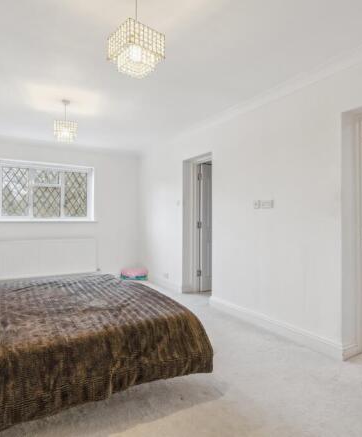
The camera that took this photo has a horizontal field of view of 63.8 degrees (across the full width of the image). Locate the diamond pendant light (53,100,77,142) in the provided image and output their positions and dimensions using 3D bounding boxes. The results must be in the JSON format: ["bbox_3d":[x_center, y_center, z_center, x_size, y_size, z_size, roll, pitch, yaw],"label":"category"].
[{"bbox_3d":[-1.283,-1.082,3.250,0.230,0.455,0.230,0,0,-10],"label":"diamond pendant light"}]

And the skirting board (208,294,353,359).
[{"bbox_3d":[0.859,1.090,3.118,0.030,0.125,1.770,0,0,-32],"label":"skirting board"}]

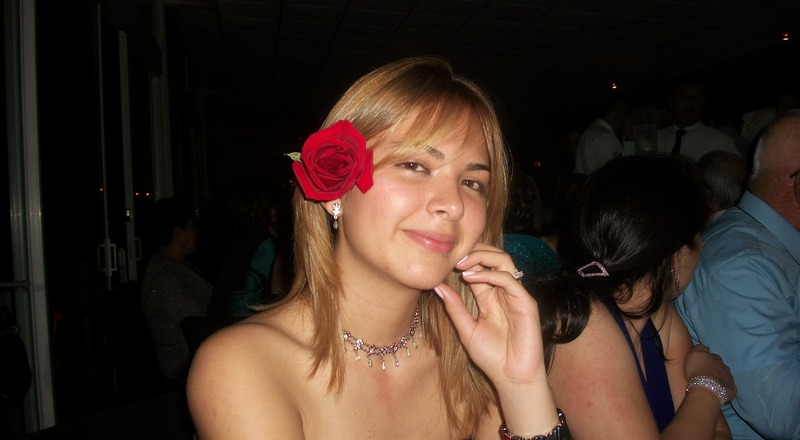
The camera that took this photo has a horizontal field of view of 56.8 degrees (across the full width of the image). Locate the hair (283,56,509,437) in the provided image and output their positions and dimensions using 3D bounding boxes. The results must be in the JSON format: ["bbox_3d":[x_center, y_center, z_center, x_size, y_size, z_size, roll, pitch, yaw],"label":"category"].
[{"bbox_3d":[-0.006,0.027,0.765,0.215,0.380,0.225,4,2,-25],"label":"hair"}]

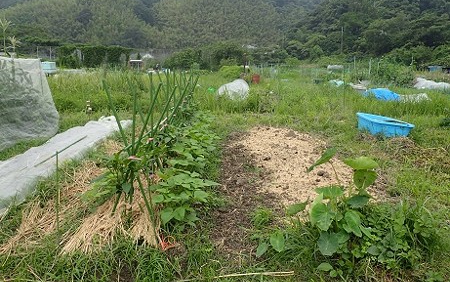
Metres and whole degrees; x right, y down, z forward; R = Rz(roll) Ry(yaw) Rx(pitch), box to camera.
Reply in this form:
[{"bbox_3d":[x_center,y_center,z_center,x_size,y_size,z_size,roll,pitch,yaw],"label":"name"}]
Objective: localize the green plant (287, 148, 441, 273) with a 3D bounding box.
[{"bbox_3d":[1.070,0.497,3.003,1.120,0.760,0.850,0,12,0],"label":"green plant"}]

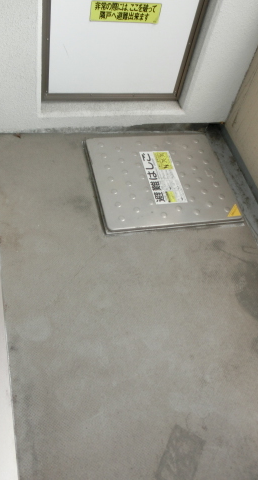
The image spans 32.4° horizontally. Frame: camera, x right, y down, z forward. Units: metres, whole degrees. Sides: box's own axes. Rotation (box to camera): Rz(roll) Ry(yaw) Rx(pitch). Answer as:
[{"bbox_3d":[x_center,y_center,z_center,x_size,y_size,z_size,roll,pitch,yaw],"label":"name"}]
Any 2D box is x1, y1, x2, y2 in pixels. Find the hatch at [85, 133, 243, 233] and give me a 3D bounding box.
[{"bbox_3d":[0.167,-0.304,2.240,0.679,0.030,0.604,-5,56,-15],"label":"hatch"}]

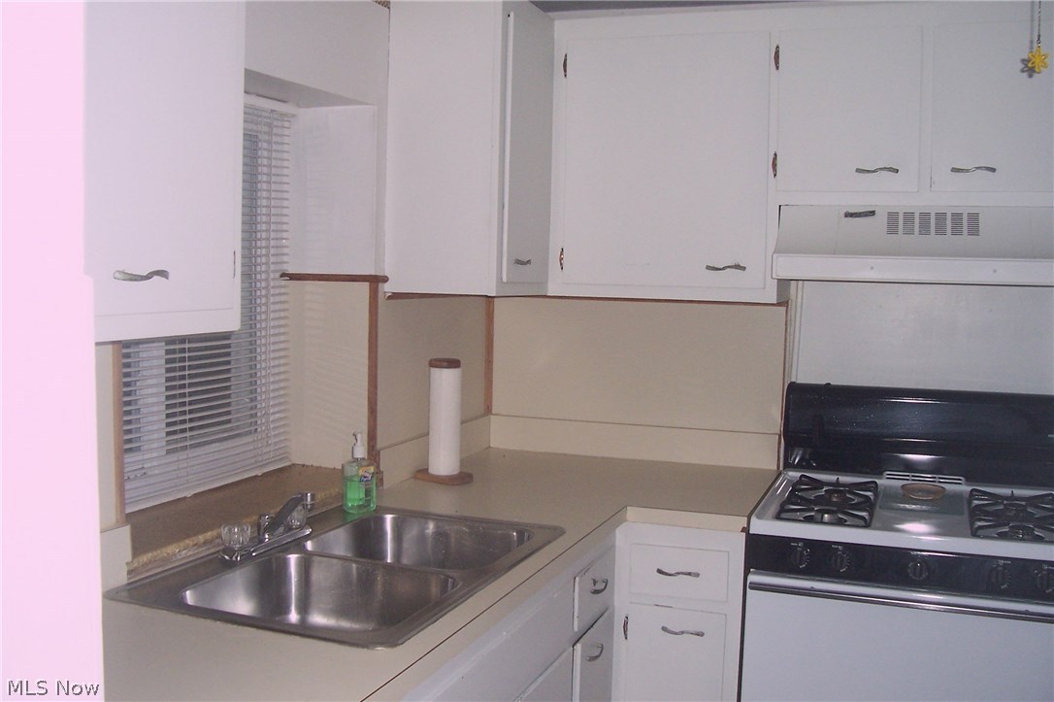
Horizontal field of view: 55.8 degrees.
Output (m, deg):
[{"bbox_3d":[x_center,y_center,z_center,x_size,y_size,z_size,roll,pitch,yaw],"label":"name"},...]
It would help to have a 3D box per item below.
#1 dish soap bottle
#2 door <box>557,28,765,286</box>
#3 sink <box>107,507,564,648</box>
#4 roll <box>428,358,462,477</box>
[{"bbox_3d":[-0.385,0.275,2.272,0.048,0.184,0.064,4,5,33],"label":"dish soap bottle"},{"bbox_3d":[0.368,-0.509,2.695,0.563,0.675,0.025,3,4,21],"label":"door"},{"bbox_3d":[-0.311,0.471,1.885,0.566,0.165,0.811,3,4,21],"label":"sink"},{"bbox_3d":[-0.218,0.175,2.663,0.086,0.305,0.086,1,4,0],"label":"roll"}]

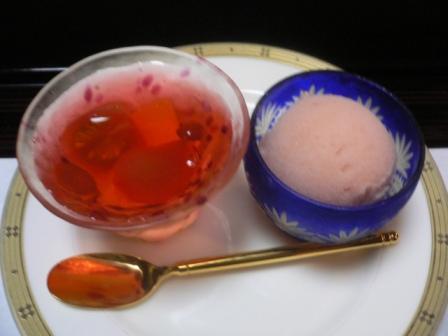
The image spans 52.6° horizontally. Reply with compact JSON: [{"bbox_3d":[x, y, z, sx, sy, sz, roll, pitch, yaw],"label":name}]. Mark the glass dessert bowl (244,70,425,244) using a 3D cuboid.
[{"bbox_3d":[0.050,-0.003,0.219,0.078,0.048,0.078,0,57,0],"label":"glass dessert bowl"}]

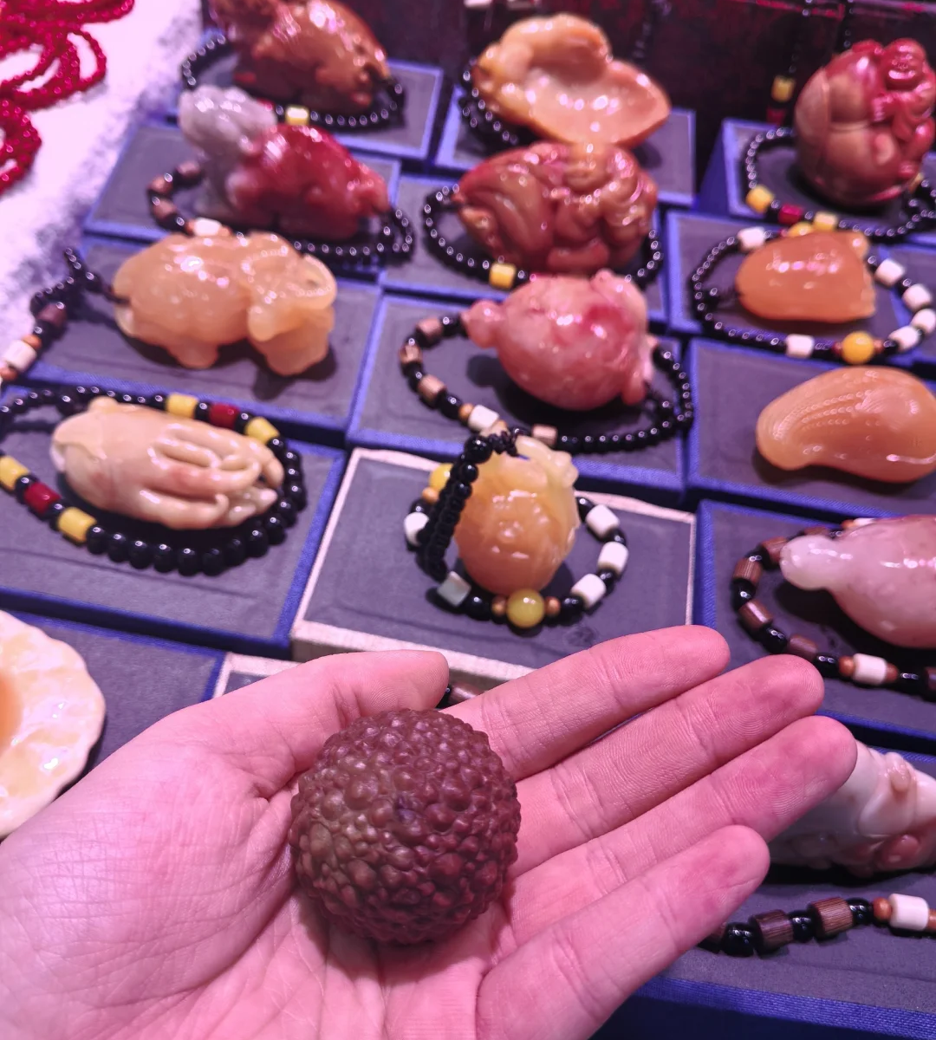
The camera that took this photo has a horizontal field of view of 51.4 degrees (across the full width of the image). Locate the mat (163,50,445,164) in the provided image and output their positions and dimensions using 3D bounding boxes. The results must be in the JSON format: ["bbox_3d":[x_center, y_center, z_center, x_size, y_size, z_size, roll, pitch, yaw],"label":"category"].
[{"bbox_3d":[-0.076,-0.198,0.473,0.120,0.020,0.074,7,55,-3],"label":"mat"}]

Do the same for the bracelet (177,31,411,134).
[{"bbox_3d":[-0.082,-0.208,0.461,0.110,0.009,0.070,7,55,-3],"label":"bracelet"}]

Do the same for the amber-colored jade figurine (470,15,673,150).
[{"bbox_3d":[0.048,-0.203,0.450,0.091,0.049,0.044,13,55,2],"label":"amber-colored jade figurine"}]

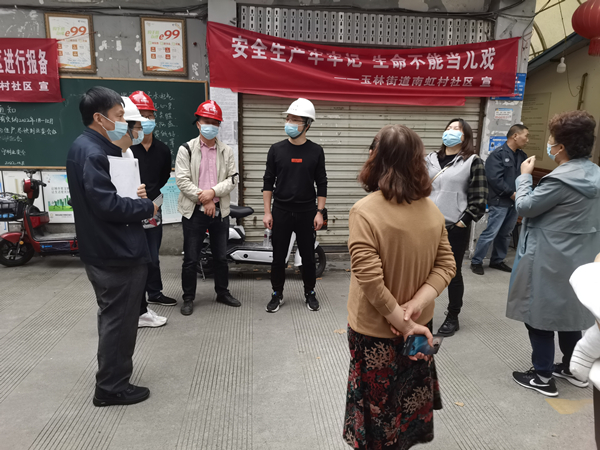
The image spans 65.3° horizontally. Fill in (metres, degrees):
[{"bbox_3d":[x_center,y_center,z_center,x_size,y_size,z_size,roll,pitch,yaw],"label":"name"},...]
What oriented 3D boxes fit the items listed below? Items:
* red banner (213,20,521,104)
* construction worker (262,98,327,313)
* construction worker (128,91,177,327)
[{"bbox_3d":[0.752,-1.762,5.152,3.460,0.750,0.070,0,12,-7],"label":"red banner"},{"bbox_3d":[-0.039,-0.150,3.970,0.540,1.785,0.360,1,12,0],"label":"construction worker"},{"bbox_3d":[-1.247,-0.174,3.934,0.520,1.800,0.380,-7,14,-33],"label":"construction worker"}]

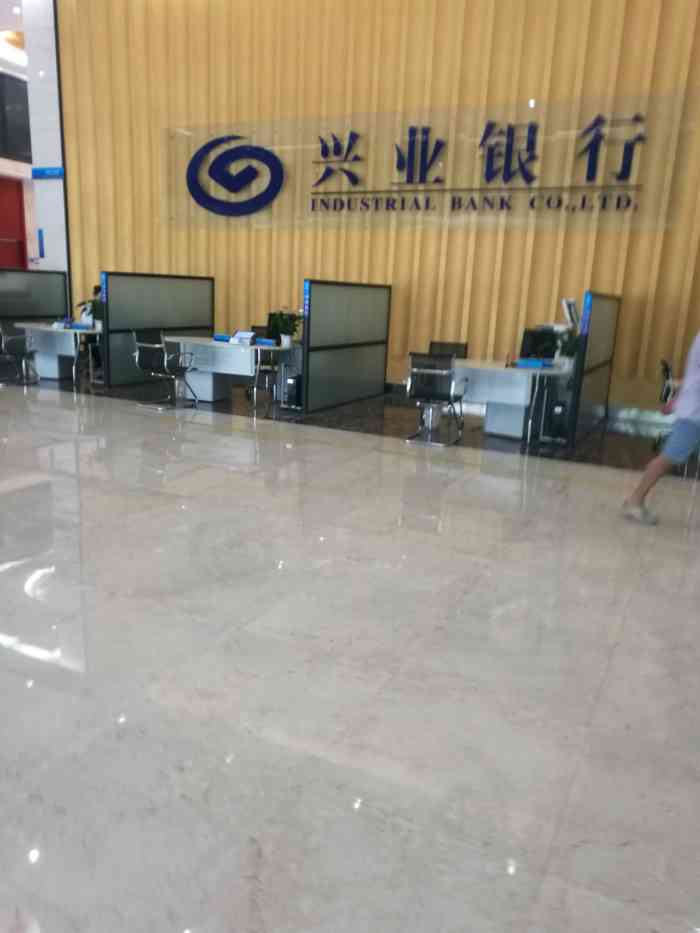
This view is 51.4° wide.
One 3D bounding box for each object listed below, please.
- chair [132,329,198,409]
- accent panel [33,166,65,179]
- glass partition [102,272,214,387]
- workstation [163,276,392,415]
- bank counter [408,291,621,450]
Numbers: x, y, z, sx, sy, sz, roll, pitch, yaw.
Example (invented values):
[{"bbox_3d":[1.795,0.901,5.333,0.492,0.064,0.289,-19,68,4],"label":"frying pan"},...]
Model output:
[{"bbox_3d":[-2.342,-1.259,9.264,0.583,0.929,0.616,13,17,37],"label":"chair"},{"bbox_3d":[-5.784,-5.602,13.896,0.842,0.189,0.054,9,15,25],"label":"accent panel"},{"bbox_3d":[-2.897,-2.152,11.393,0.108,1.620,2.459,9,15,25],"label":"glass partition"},{"bbox_3d":[-1.060,-1.853,10.515,2.538,1.620,2.459,9,15,25],"label":"workstation"},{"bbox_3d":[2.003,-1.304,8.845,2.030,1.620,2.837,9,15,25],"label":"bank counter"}]

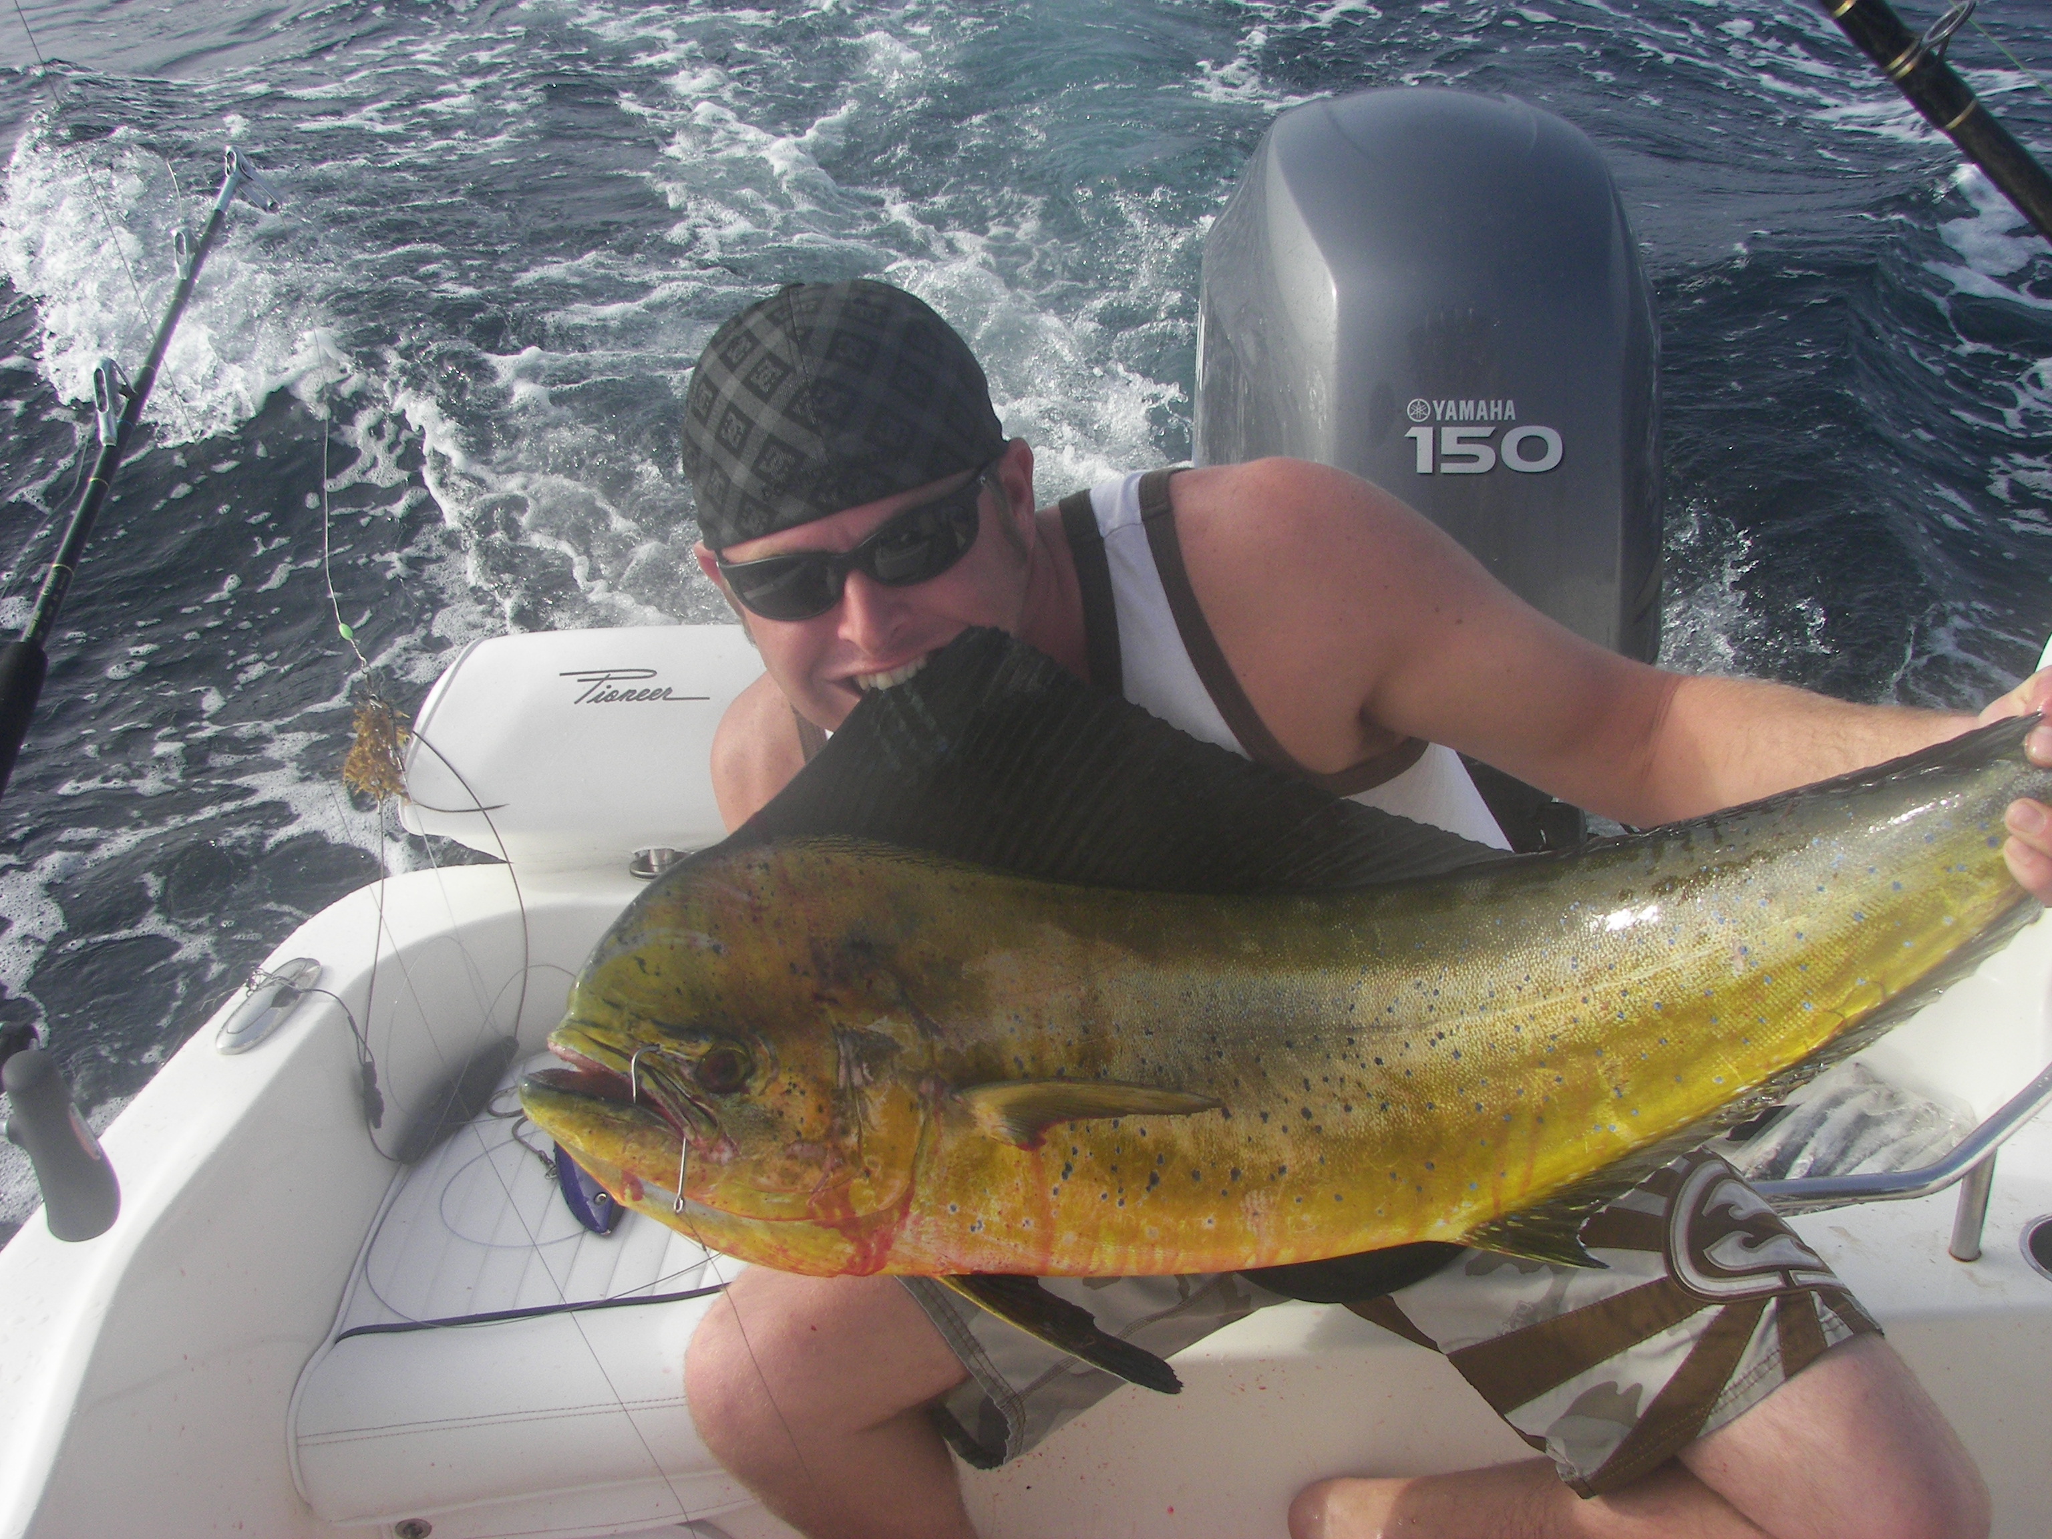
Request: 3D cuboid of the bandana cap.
[{"bbox_3d":[-0.097,-0.196,1.185,0.180,0.142,0.215,-19,13,16],"label":"bandana cap"}]

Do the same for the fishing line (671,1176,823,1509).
[{"bbox_3d":[-0.130,0.270,1.000,0.020,0.165,0.020,-25,0,11],"label":"fishing line"}]

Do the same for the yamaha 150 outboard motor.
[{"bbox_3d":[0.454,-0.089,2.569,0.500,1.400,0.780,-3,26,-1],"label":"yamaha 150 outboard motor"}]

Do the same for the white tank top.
[{"bbox_3d":[0.130,0.090,1.360,0.420,0.560,0.270,-12,28,28],"label":"white tank top"}]

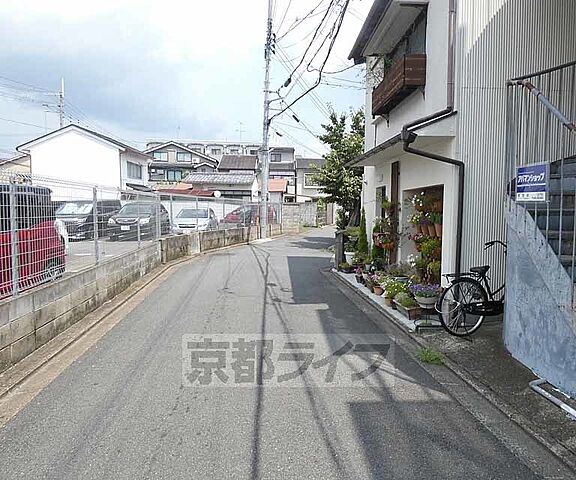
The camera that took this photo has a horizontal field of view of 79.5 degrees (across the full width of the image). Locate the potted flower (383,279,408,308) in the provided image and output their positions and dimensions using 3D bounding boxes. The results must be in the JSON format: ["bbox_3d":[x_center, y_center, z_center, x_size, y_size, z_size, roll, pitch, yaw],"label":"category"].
[{"bbox_3d":[1.768,0.880,5.700,0.350,0.450,0.350,0,4,-4],"label":"potted flower"}]

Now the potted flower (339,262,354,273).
[{"bbox_3d":[1.426,0.670,8.450,0.390,0.210,0.340,0,4,0],"label":"potted flower"}]

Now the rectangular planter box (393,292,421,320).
[{"bbox_3d":[1.751,0.967,5.080,0.240,0.280,0.560,0,4,-4],"label":"rectangular planter box"}]

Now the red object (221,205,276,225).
[{"bbox_3d":[-2.564,-1.493,22.500,3.750,1.550,1.650,0,4,-6],"label":"red object"}]

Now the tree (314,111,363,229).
[{"bbox_3d":[2.283,-2.322,13.300,2.900,5.200,2.900,0,4,-4],"label":"tree"}]

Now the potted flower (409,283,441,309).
[{"bbox_3d":[1.733,0.705,4.400,0.380,0.290,0.380,0,4,0],"label":"potted flower"}]

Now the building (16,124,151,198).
[{"bbox_3d":[-15.200,-4.496,26.255,7.500,7.400,4.600,0,4,0],"label":"building"}]

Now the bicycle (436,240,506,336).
[{"bbox_3d":[2.582,0.574,4.209,1.760,1.070,0.560,-1,4,-16],"label":"bicycle"}]

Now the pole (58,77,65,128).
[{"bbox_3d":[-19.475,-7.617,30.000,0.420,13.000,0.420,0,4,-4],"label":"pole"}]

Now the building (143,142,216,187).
[{"bbox_3d":[-14.600,-7.387,46.605,10.800,9.600,8.500,0,4,0],"label":"building"}]

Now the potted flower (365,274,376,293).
[{"bbox_3d":[1.580,0.828,6.600,0.230,0.330,0.230,0,4,-4],"label":"potted flower"}]

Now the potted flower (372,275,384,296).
[{"bbox_3d":[1.580,0.794,6.050,0.220,0.360,0.220,0,4,0],"label":"potted flower"}]

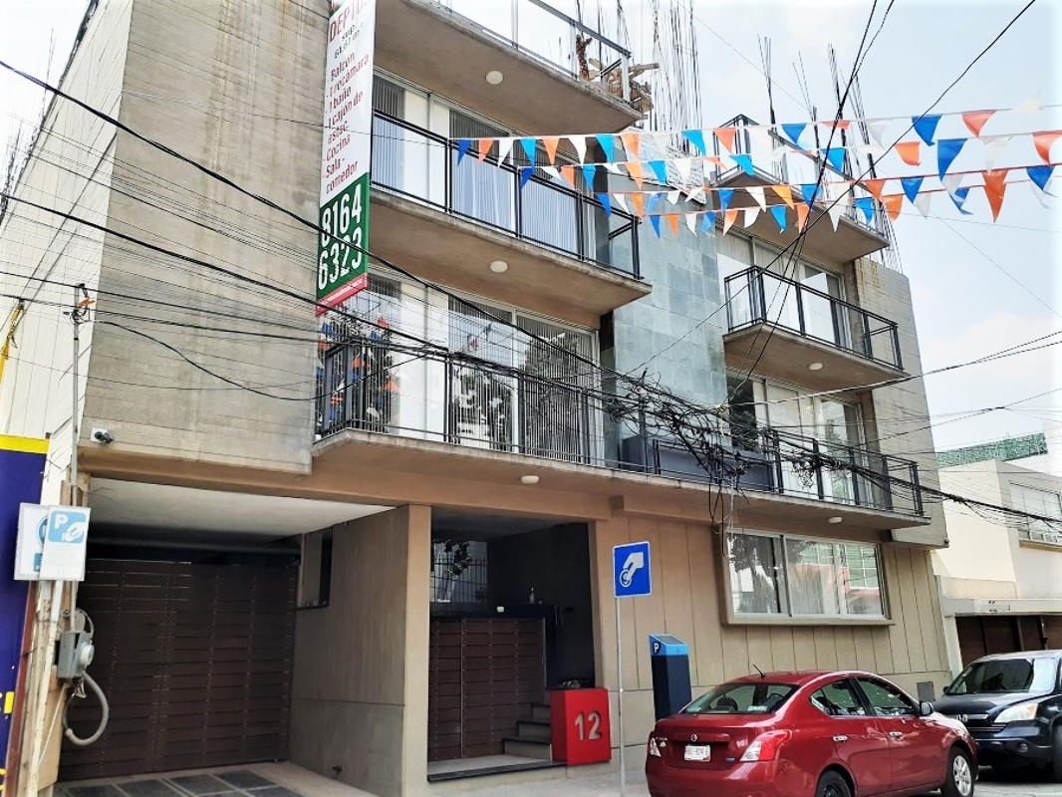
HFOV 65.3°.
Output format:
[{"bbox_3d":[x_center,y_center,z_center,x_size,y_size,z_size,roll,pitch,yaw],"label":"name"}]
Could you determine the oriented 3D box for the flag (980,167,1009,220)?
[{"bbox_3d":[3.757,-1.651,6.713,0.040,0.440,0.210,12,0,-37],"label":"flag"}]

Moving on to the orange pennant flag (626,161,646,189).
[{"bbox_3d":[1.150,-2.436,9.067,0.210,0.320,0.040,13,-2,45],"label":"orange pennant flag"}]

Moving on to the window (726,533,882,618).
[{"bbox_3d":[4.772,3.024,13.986,4.319,1.324,0.120,12,-20,-36],"label":"window"}]

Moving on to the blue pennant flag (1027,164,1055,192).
[{"bbox_3d":[3.955,-1.713,6.430,0.040,0.230,0.210,12,0,-37],"label":"blue pennant flag"}]

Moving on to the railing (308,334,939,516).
[{"bbox_3d":[2.359,0.809,11.715,11.047,0.934,0.700,12,-20,-36],"label":"railing"}]

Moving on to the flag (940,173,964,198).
[{"bbox_3d":[3.562,-1.796,6.996,0.040,0.220,0.180,12,1,-37],"label":"flag"}]

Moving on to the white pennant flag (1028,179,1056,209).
[{"bbox_3d":[4.400,-1.752,7.126,0.040,0.260,0.210,11,0,-34],"label":"white pennant flag"}]

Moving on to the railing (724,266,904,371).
[{"bbox_3d":[5.056,-1.244,14.516,4.156,0.944,0.650,12,-20,-36],"label":"railing"}]

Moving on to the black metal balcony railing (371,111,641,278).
[{"bbox_3d":[-0.375,-2.365,10.457,4.205,0.944,0.650,12,-20,-36],"label":"black metal balcony railing"}]

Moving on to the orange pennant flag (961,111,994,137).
[{"bbox_3d":[3.204,-1.968,5.941,0.210,0.230,0.040,12,-4,42],"label":"orange pennant flag"}]

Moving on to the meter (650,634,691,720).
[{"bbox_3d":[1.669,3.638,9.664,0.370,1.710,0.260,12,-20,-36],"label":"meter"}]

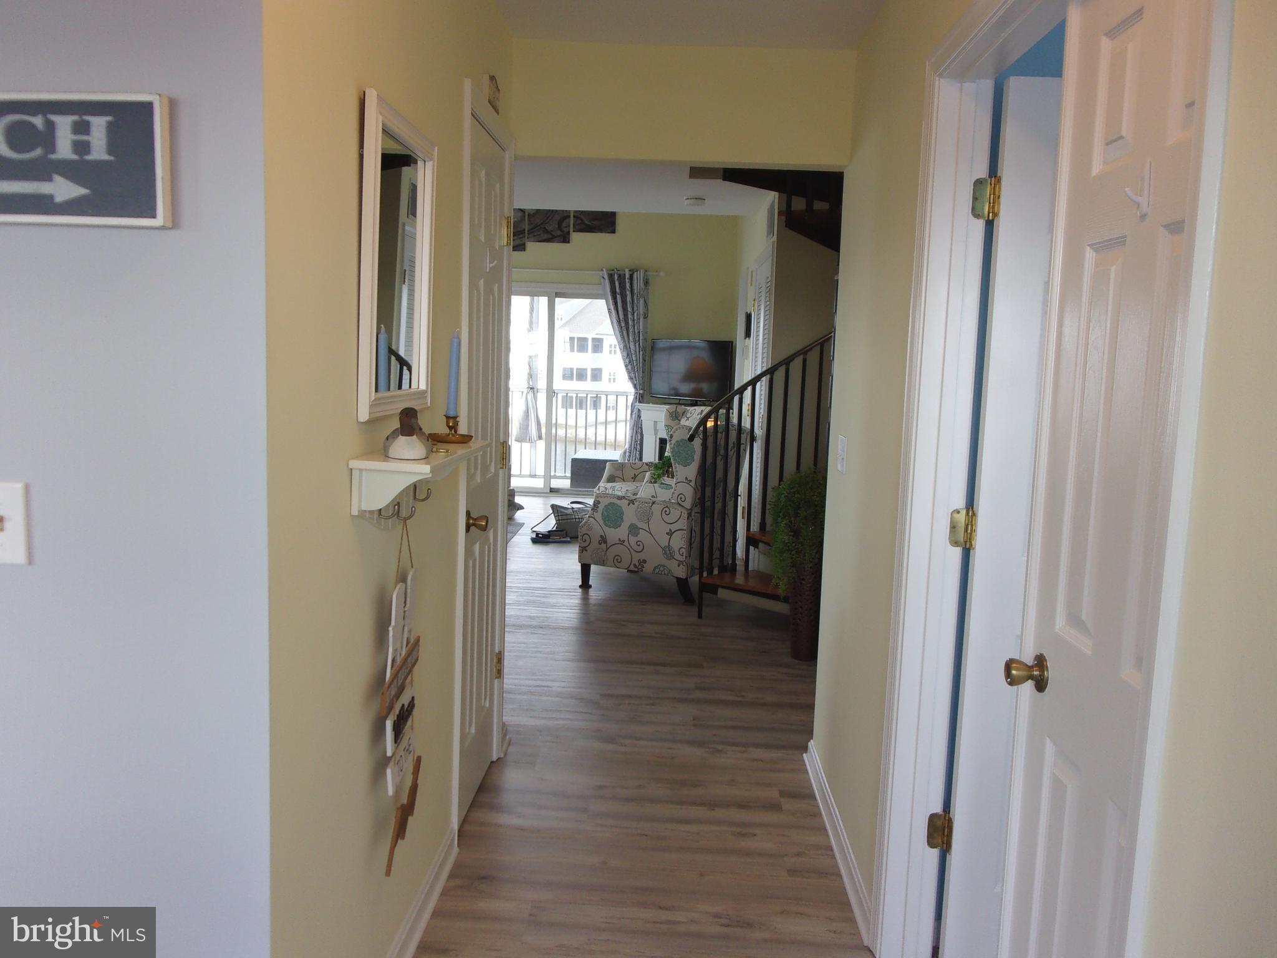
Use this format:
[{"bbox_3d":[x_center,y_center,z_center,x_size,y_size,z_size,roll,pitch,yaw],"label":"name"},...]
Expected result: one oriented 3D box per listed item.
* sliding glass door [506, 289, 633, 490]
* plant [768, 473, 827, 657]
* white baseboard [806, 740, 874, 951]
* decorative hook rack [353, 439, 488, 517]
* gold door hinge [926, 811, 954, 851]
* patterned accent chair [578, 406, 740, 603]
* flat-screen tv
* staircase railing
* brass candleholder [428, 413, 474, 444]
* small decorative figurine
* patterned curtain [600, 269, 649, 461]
[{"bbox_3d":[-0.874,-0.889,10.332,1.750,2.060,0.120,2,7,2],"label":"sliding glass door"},{"bbox_3d":[0.805,0.402,4.949,0.340,0.910,0.330,2,7,2],"label":"plant"},{"bbox_3d":[0.595,1.039,3.133,0.020,0.070,1.210,2,7,2],"label":"white baseboard"},{"bbox_3d":[-0.437,0.001,2.156,0.145,0.140,0.615,2,7,2],"label":"decorative hook rack"},{"bbox_3d":[0.711,0.830,2.439,0.062,0.092,0.025,2,7,2],"label":"gold door hinge"},{"bbox_3d":[0.179,0.144,6.360,0.830,1.040,0.720,6,8,27],"label":"patterned accent chair"},{"bbox_3d":[0.480,-1.003,9.508,0.920,0.550,0.080,8,9,40],"label":"flat-screen tv"},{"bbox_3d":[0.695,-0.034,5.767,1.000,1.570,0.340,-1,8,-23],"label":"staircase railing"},{"bbox_3d":[-0.420,-0.112,2.303,0.103,0.065,0.103,2,7,2],"label":"brass candleholder"},{"bbox_3d":[-0.428,-0.088,1.953,0.088,0.098,0.165,2,7,-4],"label":"small decorative figurine"},{"bbox_3d":[-0.166,-0.935,10.172,0.480,2.180,0.140,2,7,2],"label":"patterned curtain"}]

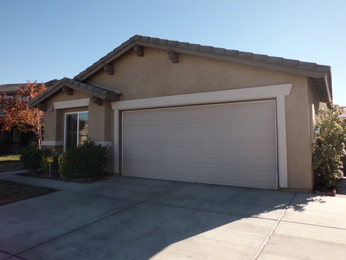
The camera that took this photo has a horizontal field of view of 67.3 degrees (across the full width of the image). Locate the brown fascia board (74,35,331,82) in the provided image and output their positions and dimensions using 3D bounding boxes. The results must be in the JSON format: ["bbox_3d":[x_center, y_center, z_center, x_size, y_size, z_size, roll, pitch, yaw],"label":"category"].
[{"bbox_3d":[-0.251,-1.912,7.409,8.000,1.950,0.280,-2,-3,31],"label":"brown fascia board"}]

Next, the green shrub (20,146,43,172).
[{"bbox_3d":[-5.771,1.193,10.623,0.850,1.000,0.850,-2,-3,31],"label":"green shrub"}]

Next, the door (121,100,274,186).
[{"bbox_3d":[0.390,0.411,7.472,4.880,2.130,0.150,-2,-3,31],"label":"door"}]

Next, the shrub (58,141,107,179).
[{"bbox_3d":[-2.897,0.946,8.489,1.600,1.250,1.150,-2,-3,31],"label":"shrub"}]

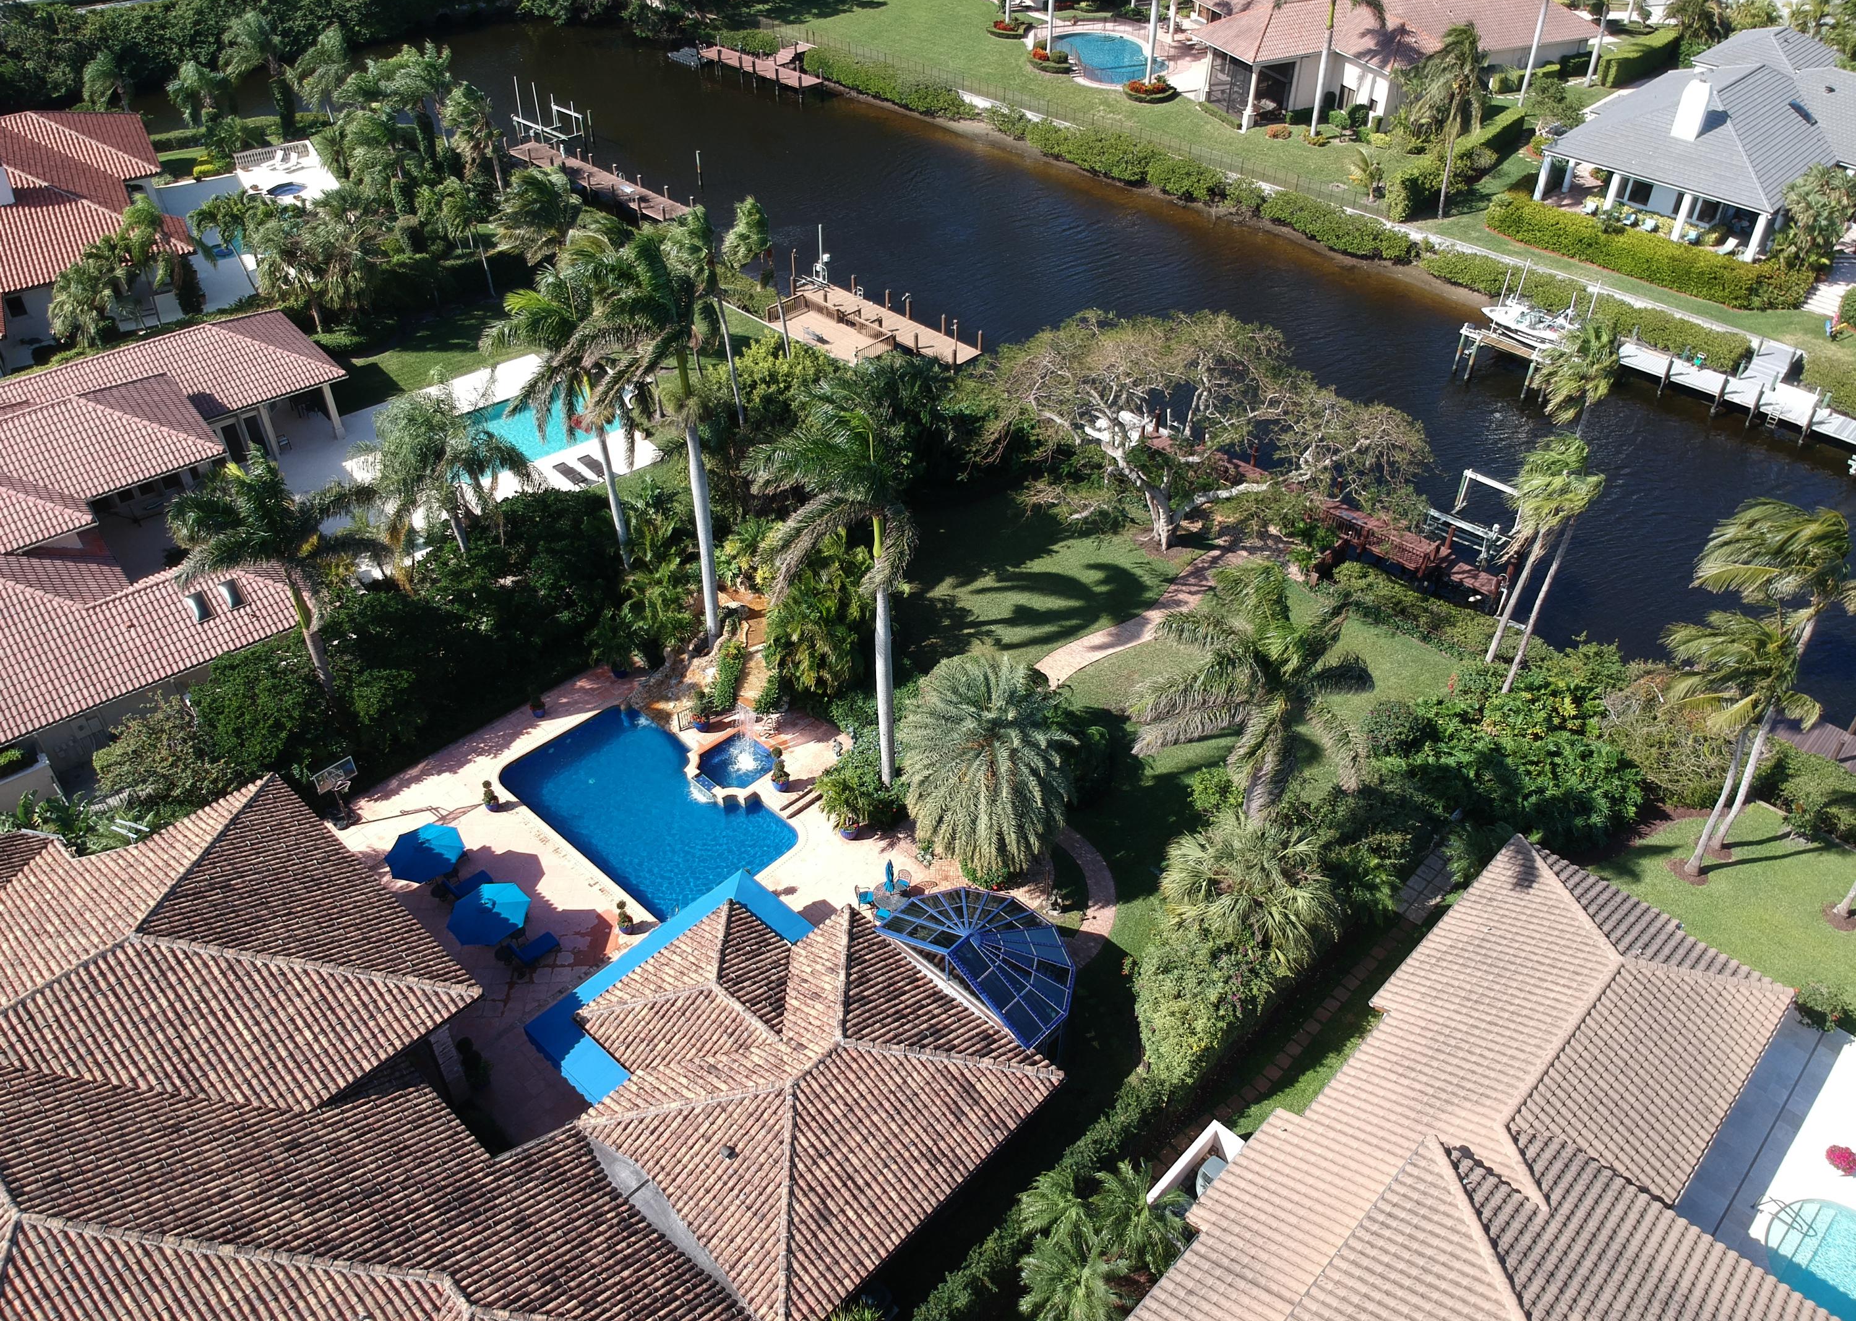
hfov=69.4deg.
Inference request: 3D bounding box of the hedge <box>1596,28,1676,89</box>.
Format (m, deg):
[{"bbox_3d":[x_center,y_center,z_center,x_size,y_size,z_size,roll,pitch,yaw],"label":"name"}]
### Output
[{"bbox_3d":[62.616,-52.903,118.076,12.000,2.400,2.000,-32,49,-33],"label":"hedge"}]

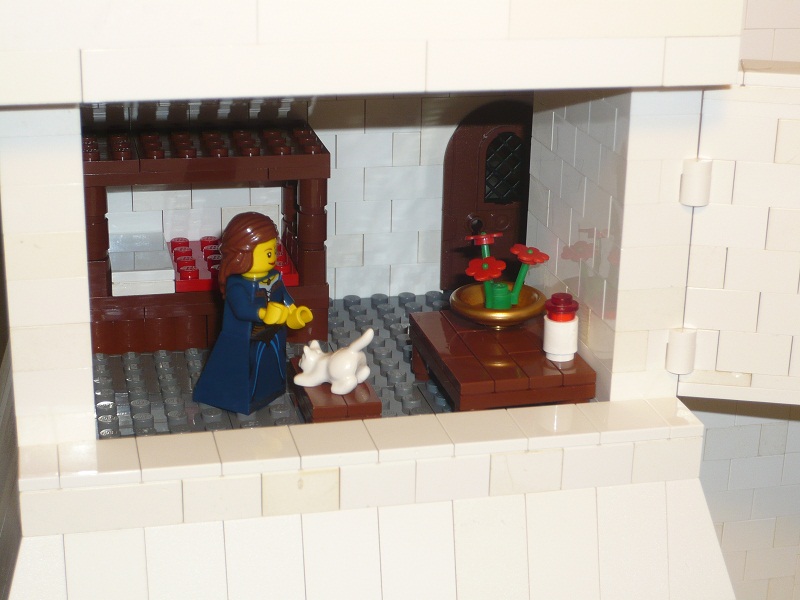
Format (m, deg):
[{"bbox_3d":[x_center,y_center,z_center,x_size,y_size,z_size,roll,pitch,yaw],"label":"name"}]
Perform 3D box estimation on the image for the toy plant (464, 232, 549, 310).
[{"bbox_3d":[0.026,-0.006,0.377,0.021,0.018,0.021,1,20,0],"label":"toy plant"}]

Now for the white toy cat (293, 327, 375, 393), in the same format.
[{"bbox_3d":[-0.014,0.013,0.355,0.019,0.015,0.011,11,22,26],"label":"white toy cat"}]

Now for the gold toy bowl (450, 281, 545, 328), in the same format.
[{"bbox_3d":[0.024,0.003,0.380,0.024,0.006,0.024,1,20,0],"label":"gold toy bowl"}]

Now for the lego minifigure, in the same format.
[{"bbox_3d":[-0.033,0.002,0.361,0.026,0.046,0.024,12,22,27],"label":"lego minifigure"}]

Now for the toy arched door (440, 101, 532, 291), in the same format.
[{"bbox_3d":[0.029,-0.030,0.444,0.034,0.055,0.005,-3,20,-13],"label":"toy arched door"}]

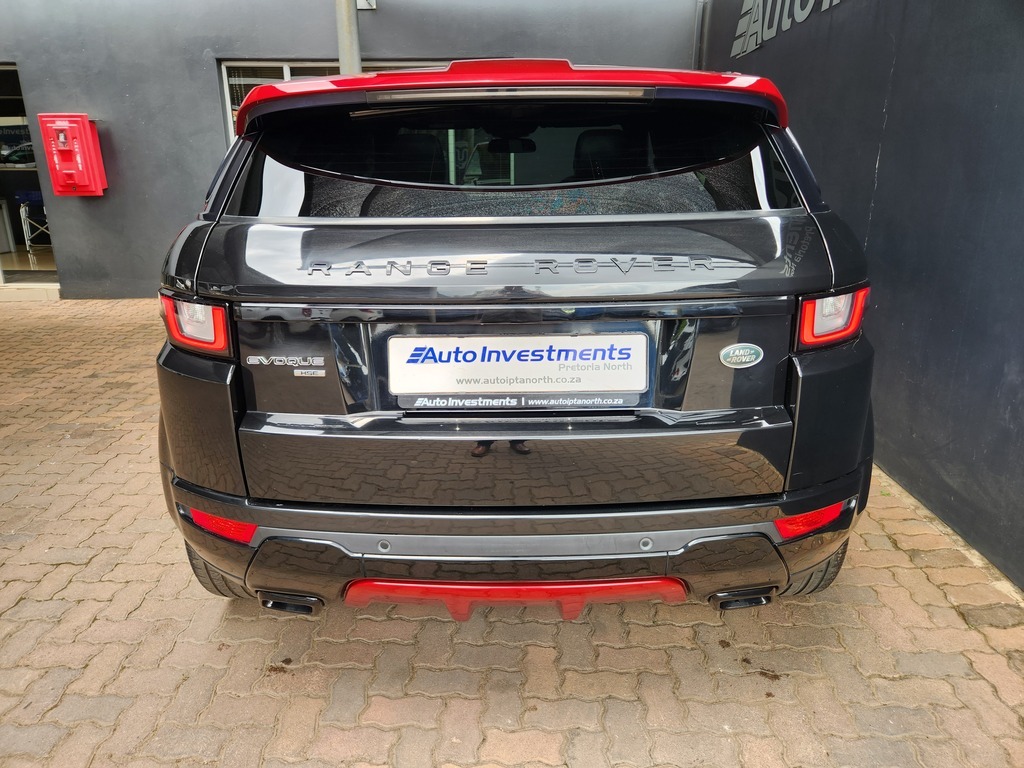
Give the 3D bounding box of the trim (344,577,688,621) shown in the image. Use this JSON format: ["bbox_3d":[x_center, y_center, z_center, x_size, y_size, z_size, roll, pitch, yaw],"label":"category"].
[{"bbox_3d":[0.013,0.454,1.478,0.750,0.125,0.110,-1,17,0],"label":"trim"}]

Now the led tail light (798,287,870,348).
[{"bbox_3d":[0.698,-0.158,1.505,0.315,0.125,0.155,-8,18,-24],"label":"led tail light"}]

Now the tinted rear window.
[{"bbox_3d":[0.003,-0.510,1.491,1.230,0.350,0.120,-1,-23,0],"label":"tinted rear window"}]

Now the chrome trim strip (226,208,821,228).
[{"bbox_3d":[0.006,-0.344,1.416,1.260,0.030,0.090,-1,17,0],"label":"chrome trim strip"}]

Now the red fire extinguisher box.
[{"bbox_3d":[-4.626,-2.417,7.232,0.510,0.810,0.240,-1,17,0],"label":"red fire extinguisher box"}]

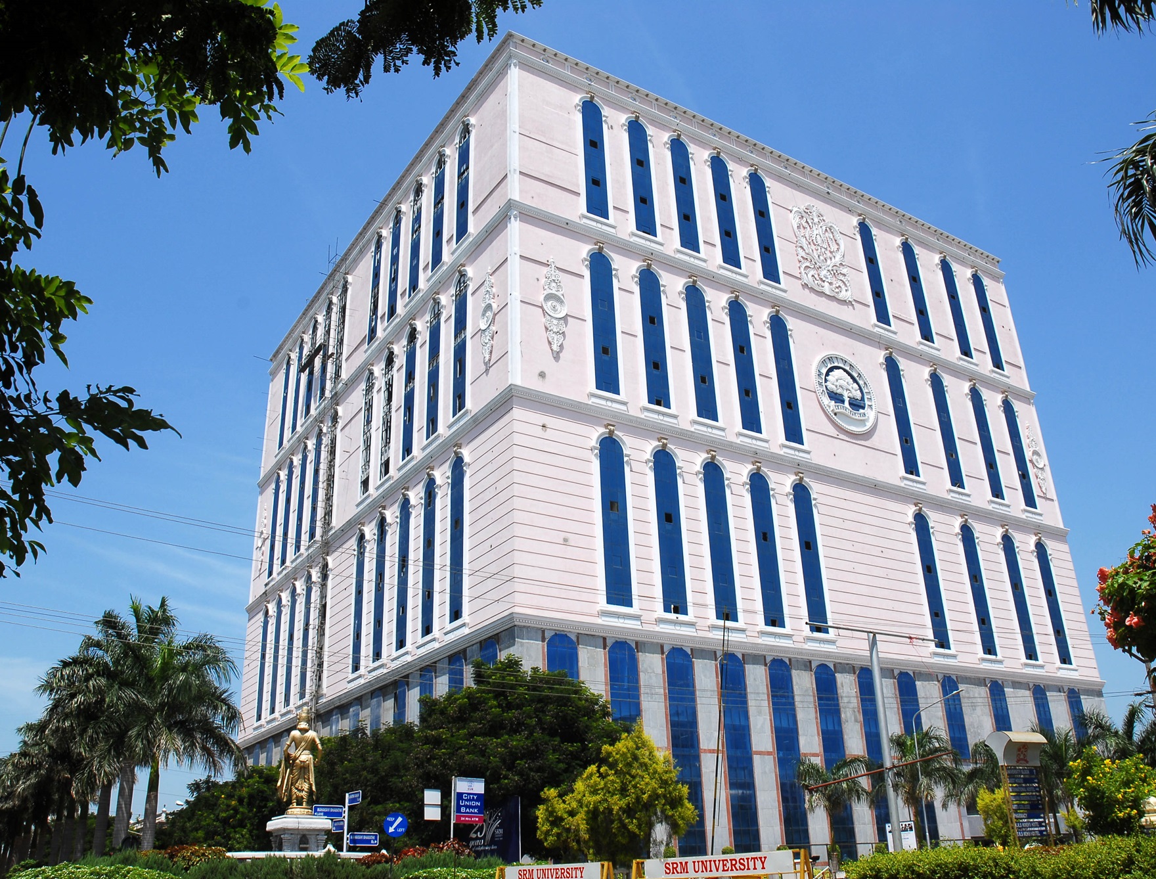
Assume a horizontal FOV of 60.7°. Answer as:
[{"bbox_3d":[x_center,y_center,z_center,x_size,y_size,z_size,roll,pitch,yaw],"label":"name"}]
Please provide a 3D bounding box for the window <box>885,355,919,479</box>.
[{"bbox_3d":[27.204,-2.147,83.006,1.796,11.188,0.300,13,-29,-30],"label":"window"}]

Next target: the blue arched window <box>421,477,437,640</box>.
[{"bbox_3d":[-10.080,7.797,67.007,0.300,11.188,1.796,13,-29,-30],"label":"blue arched window"}]

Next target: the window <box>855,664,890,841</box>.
[{"bbox_3d":[19.560,20.877,65.580,2.070,11.450,0.300,13,-29,-31],"label":"window"}]

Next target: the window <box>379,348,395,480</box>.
[{"bbox_3d":[-14.541,-2.173,75.778,0.300,10.770,1.840,13,-29,-30],"label":"window"}]

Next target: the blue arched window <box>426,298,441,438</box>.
[{"bbox_3d":[-10.555,-5.363,72.958,0.300,11.188,1.796,13,-29,-30],"label":"blue arched window"}]

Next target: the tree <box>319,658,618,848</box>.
[{"bbox_3d":[-4.655,14.982,42.384,12.820,10.780,10.500,0,-25,-6],"label":"tree"}]

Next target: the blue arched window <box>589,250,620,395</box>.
[{"bbox_3d":[1.721,-8.174,66.709,1.880,11.100,0.300,13,-29,-31],"label":"blue arched window"}]

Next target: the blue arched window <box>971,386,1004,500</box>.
[{"bbox_3d":[34.770,0.175,84.167,1.840,10.450,0.300,13,-29,-30],"label":"blue arched window"}]

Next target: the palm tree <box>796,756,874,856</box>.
[{"bbox_3d":[12.244,18.087,46.511,3.720,6.090,3.720,-8,-25,12],"label":"palm tree"}]

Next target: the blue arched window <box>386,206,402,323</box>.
[{"bbox_3d":[-15.961,-15.379,85.825,0.250,11.000,2.000,13,-29,-30],"label":"blue arched window"}]

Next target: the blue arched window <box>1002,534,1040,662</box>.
[{"bbox_3d":[36.772,13.049,82.249,1.870,10.945,0.300,13,-28,-31],"label":"blue arched window"}]

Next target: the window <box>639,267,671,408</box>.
[{"bbox_3d":[5.318,-7.349,68.896,1.880,11.080,0.300,13,-29,-31],"label":"window"}]

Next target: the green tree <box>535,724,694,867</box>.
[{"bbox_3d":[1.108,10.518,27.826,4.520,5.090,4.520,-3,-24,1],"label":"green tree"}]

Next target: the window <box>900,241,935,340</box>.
[{"bbox_3d":[31.207,-13.880,90.900,1.870,10.725,0.300,13,-28,-31],"label":"window"}]

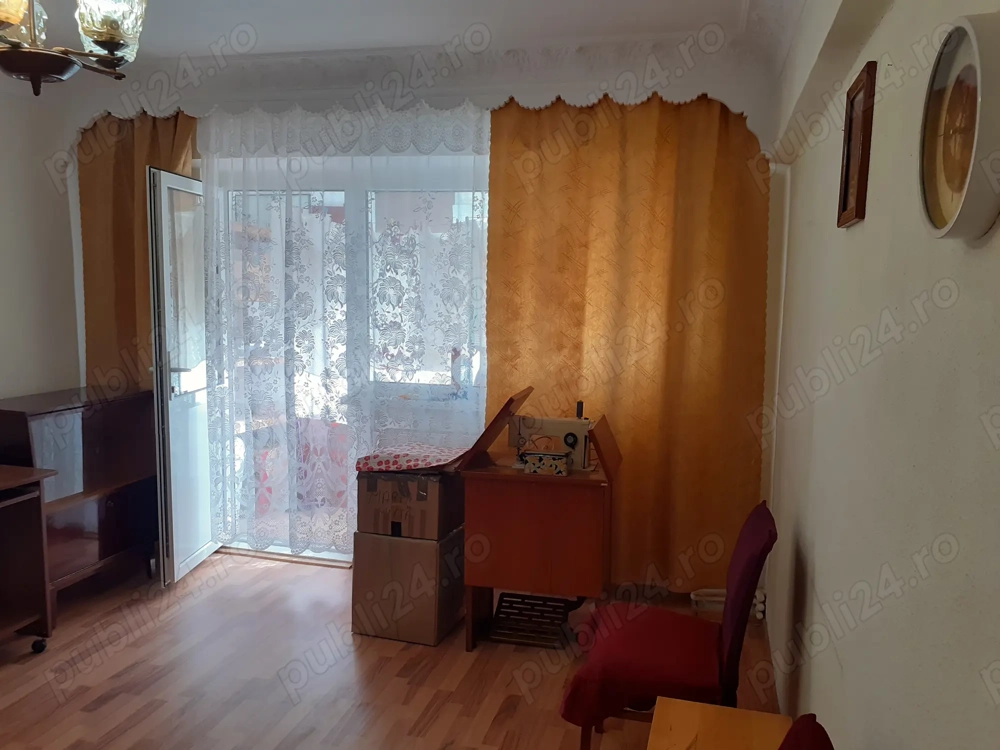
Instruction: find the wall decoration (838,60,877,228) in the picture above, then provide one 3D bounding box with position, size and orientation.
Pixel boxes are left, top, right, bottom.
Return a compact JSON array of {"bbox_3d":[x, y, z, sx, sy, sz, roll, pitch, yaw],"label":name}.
[{"bbox_3d":[0.834,-0.523,1.828,0.019,0.332,0.263,3,7,15],"label":"wall decoration"}]

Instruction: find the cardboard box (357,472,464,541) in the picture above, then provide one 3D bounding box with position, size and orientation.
[{"bbox_3d":[-0.369,0.523,3.429,0.363,0.259,0.400,3,7,15],"label":"cardboard box"}]

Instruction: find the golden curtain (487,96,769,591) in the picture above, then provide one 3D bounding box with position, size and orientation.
[{"bbox_3d":[0.544,-0.115,3.512,1.263,2.195,0.123,3,7,15],"label":"golden curtain"}]

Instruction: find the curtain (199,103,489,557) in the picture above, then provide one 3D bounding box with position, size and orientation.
[{"bbox_3d":[-0.793,-0.176,3.872,1.525,2.264,0.092,3,7,15],"label":"curtain"}]

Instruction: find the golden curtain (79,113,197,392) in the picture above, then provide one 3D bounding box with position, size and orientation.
[{"bbox_3d":[-1.901,-0.239,4.191,0.724,2.187,0.123,3,7,15],"label":"golden curtain"}]

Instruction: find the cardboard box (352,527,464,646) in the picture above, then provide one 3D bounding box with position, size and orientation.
[{"bbox_3d":[-0.389,0.879,3.481,0.391,0.454,0.408,3,7,15],"label":"cardboard box"}]

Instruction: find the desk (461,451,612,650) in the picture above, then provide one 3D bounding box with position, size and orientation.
[{"bbox_3d":[0.174,0.760,3.296,0.594,0.759,0.382,3,7,15],"label":"desk"}]

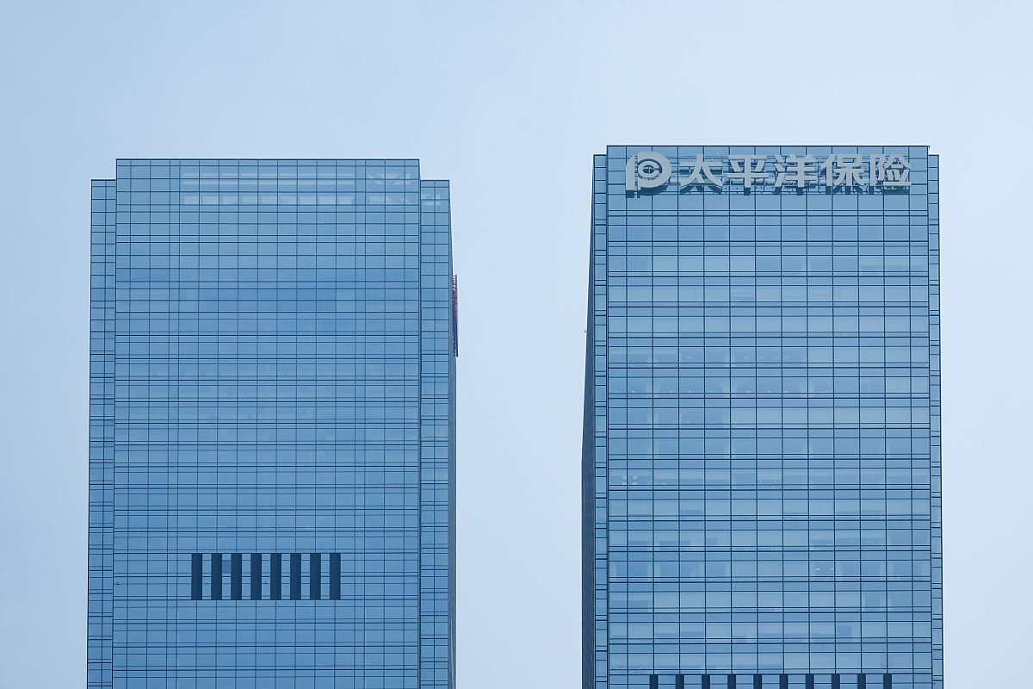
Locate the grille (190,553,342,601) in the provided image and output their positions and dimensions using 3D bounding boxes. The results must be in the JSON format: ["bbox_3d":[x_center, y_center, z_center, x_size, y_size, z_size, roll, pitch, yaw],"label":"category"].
[{"bbox_3d":[-44.668,41.516,533.000,26.755,8.457,0.500,0,-4,-2],"label":"grille"}]

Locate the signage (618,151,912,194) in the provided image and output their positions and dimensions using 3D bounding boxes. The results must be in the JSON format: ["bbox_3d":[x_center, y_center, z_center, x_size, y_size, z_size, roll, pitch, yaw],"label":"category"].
[{"bbox_3d":[34.385,-23.588,406.800,38.962,5.516,0.700,0,-4,-2],"label":"signage"}]

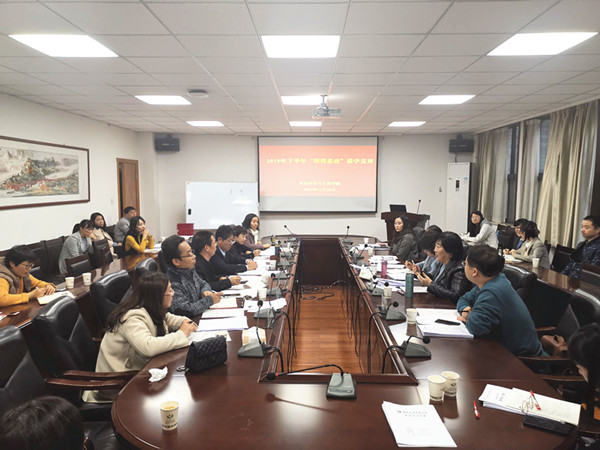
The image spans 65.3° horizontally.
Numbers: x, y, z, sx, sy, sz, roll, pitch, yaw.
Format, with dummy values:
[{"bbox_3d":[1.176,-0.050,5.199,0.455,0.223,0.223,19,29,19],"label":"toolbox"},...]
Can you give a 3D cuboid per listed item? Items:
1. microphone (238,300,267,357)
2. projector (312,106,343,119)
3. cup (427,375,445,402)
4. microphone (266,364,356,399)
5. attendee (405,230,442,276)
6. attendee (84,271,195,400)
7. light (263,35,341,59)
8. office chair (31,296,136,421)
[{"bbox_3d":[-0.252,0.535,2.466,0.150,0.280,0.125,0,5,1],"label":"microphone"},{"bbox_3d":[0.328,-1.333,5.575,0.360,0.125,0.280,0,5,1],"label":"projector"},{"bbox_3d":[0.581,0.701,1.990,0.077,0.089,0.077,0,5,1],"label":"cup"},{"bbox_3d":[0.045,0.663,2.016,0.380,0.105,0.150,0,5,1],"label":"microphone"},{"bbox_3d":[1.305,0.631,4.796,0.700,1.175,0.520,0,5,4],"label":"attendee"},{"bbox_3d":[-0.922,0.810,2.764,0.720,1.165,0.570,-2,5,-20],"label":"attendee"},{"bbox_3d":[0.013,-1.389,3.619,0.600,0.060,0.600,0,5,1],"label":"light"},{"bbox_3d":[-1.027,0.913,2.756,0.700,1.040,0.630,0,5,1],"label":"office chair"}]

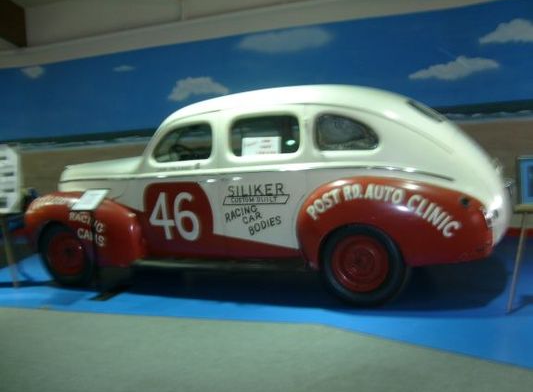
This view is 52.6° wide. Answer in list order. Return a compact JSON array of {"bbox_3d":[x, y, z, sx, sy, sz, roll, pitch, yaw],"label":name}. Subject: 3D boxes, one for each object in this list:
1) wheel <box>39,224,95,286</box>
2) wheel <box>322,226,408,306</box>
[{"bbox_3d":[-1.885,0.551,5.190,0.660,0.660,0.180,-2,0,19],"label":"wheel"},{"bbox_3d":[0.722,0.502,4.020,0.660,0.660,0.180,-2,0,24],"label":"wheel"}]

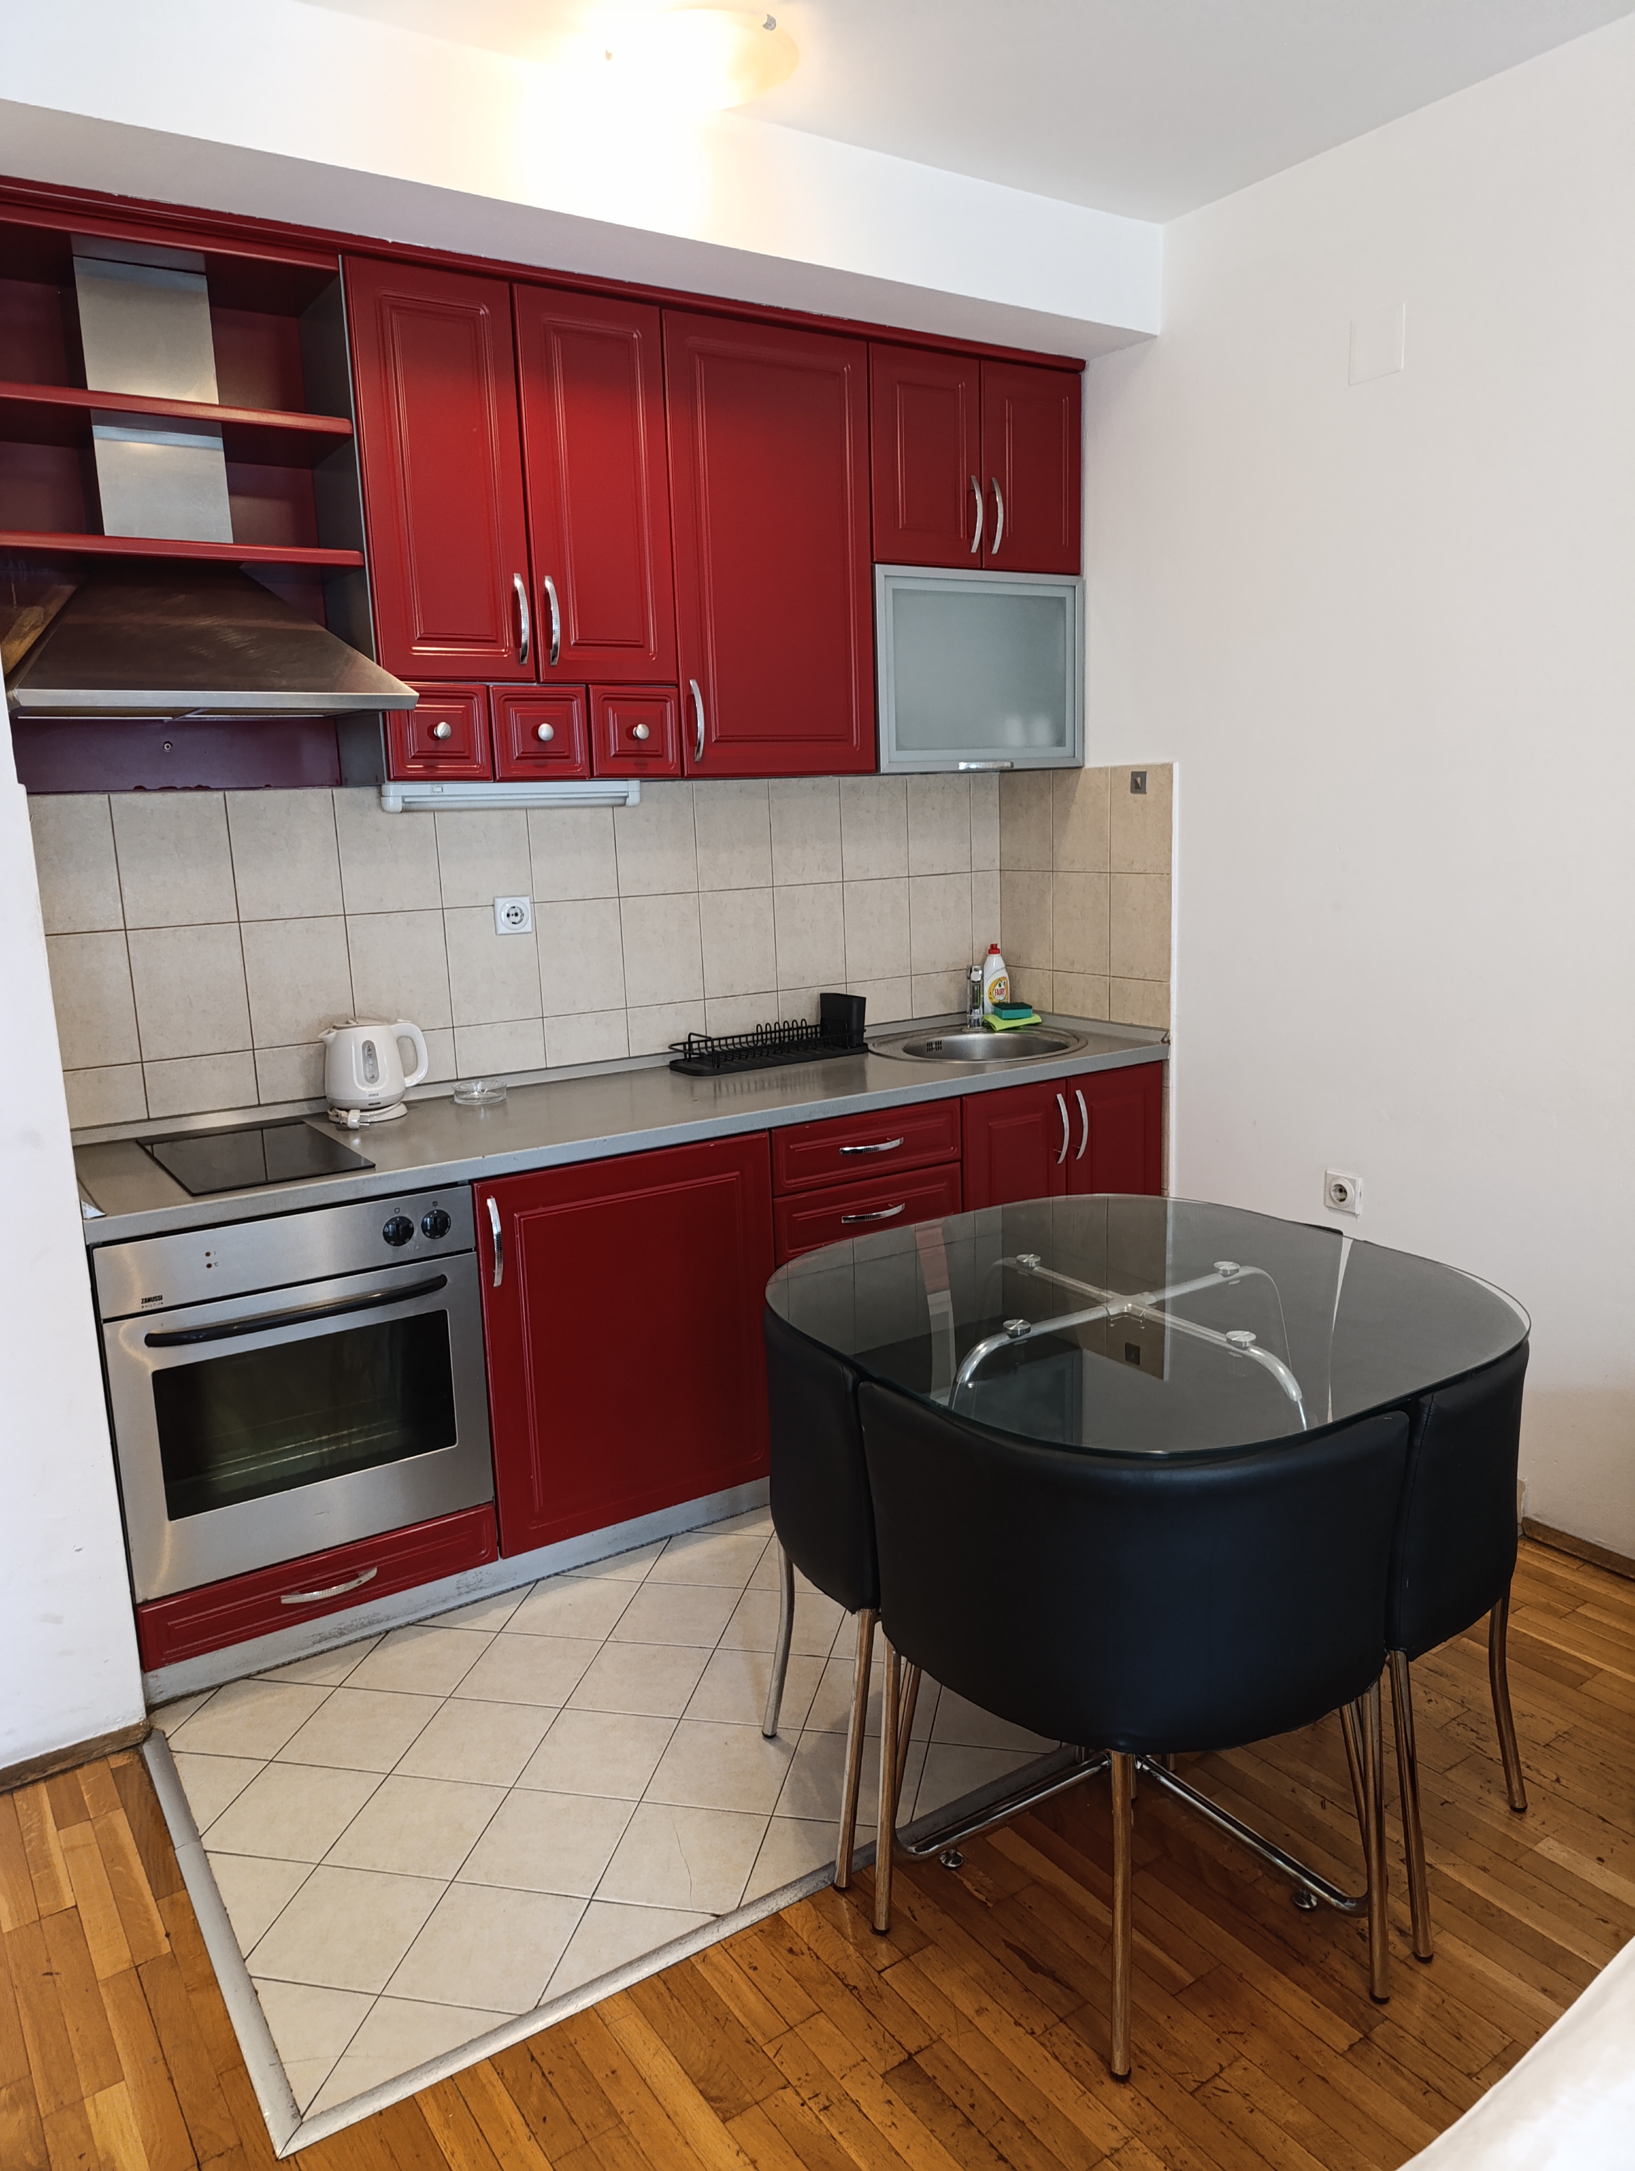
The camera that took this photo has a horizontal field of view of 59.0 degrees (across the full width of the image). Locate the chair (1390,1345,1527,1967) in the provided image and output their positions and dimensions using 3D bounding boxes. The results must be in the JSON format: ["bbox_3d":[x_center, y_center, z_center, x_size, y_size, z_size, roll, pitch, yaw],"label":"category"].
[{"bbox_3d":[0.736,0.673,2.032,0.500,0.725,0.660,1,12,12],"label":"chair"}]

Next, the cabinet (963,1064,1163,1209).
[{"bbox_3d":[0.420,0.294,3.532,0.601,0.709,0.560,-9,13,-32],"label":"cabinet"}]

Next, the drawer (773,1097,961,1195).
[{"bbox_3d":[-0.025,0.088,3.165,0.467,0.135,0.500,-9,13,-32],"label":"drawer"}]

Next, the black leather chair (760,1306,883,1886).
[{"bbox_3d":[0.159,0.667,2.155,0.500,0.725,0.660,1,12,12],"label":"black leather chair"}]

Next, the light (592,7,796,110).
[{"bbox_3d":[-0.185,-1.569,2.206,0.305,0.100,0.305,-9,13,-32],"label":"light"}]

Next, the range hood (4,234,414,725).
[{"bbox_3d":[-1.058,-0.990,2.378,0.598,0.750,0.505,-9,13,-32],"label":"range hood"}]

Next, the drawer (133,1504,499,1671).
[{"bbox_3d":[-0.968,0.810,2.672,0.595,0.119,0.500,-9,13,-32],"label":"drawer"}]

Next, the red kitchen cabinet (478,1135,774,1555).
[{"bbox_3d":[-0.486,0.437,2.959,0.597,0.709,0.560,-9,13,-32],"label":"red kitchen cabinet"}]

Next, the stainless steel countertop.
[{"bbox_3d":[-0.301,0.014,3.005,2.285,0.062,0.597,-9,13,-32],"label":"stainless steel countertop"}]

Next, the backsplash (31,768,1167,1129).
[{"bbox_3d":[-0.310,-0.315,2.942,2.290,0.608,0.600,-9,13,-32],"label":"backsplash"}]

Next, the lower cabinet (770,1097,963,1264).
[{"bbox_3d":[-0.033,0.365,3.246,0.467,0.709,0.560,-9,13,-32],"label":"lower cabinet"}]

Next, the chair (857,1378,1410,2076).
[{"bbox_3d":[0.386,0.728,1.811,0.660,0.725,0.500,1,12,12],"label":"chair"}]

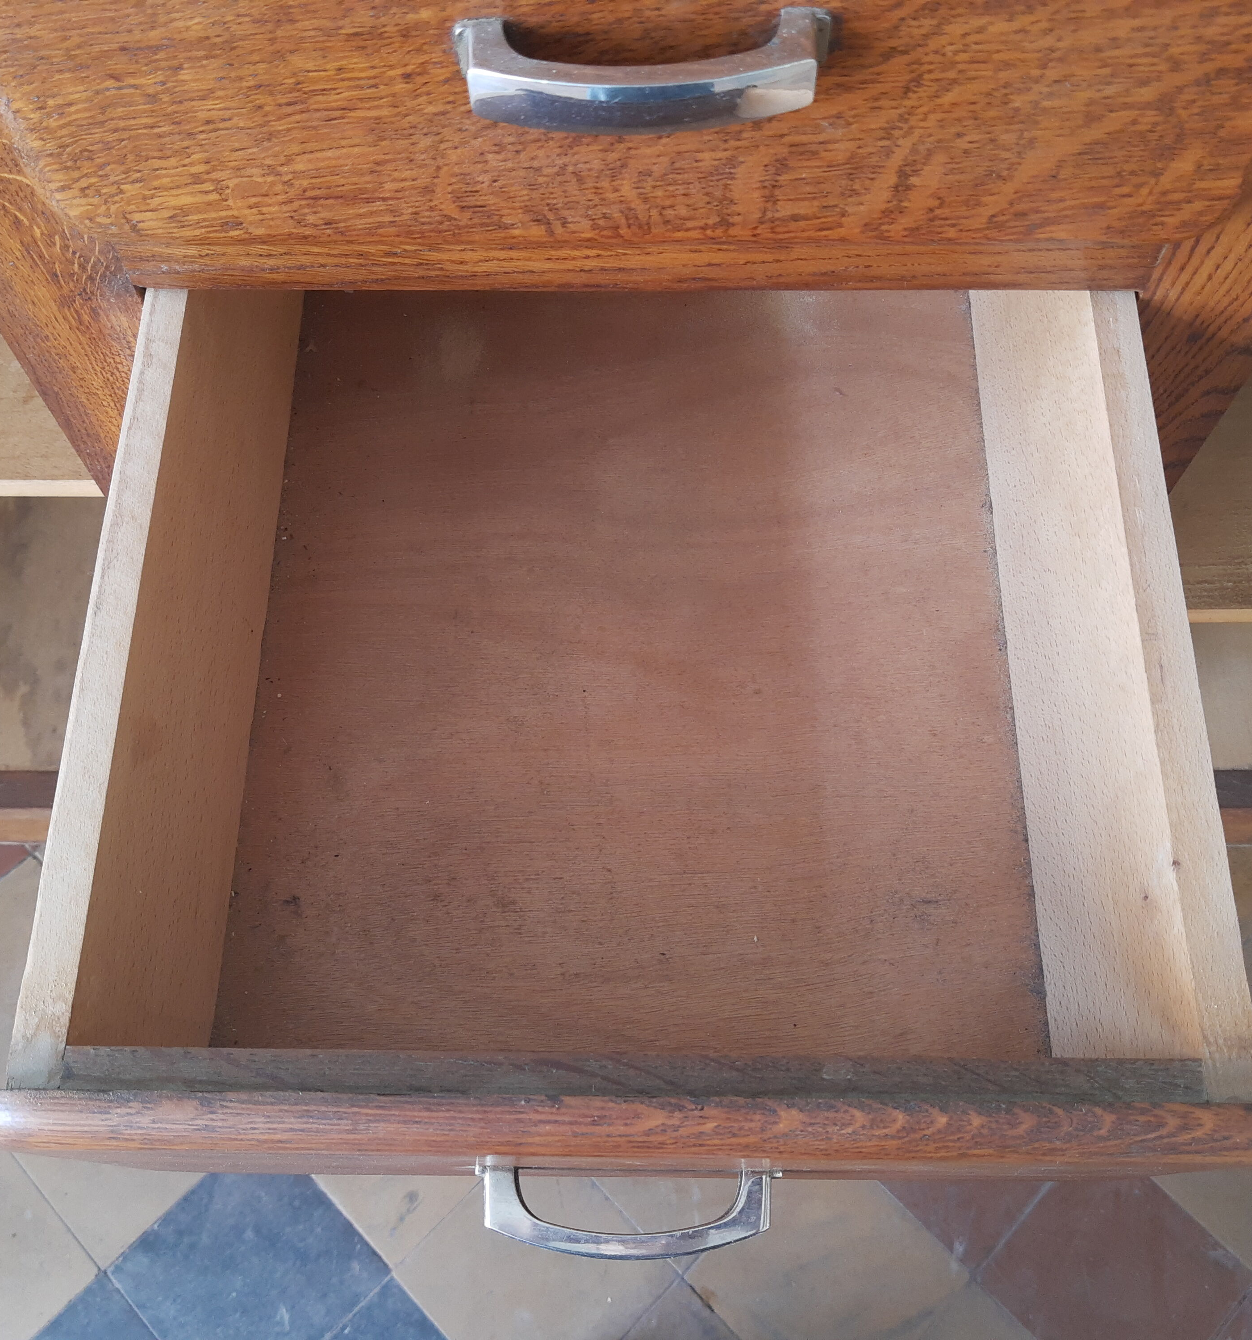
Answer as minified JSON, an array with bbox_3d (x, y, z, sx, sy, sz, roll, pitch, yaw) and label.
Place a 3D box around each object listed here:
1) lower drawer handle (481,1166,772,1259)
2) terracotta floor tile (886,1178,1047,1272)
[{"bbox_3d":[0.001,0.193,0.483,0.104,0.018,0.034,0,66,0],"label":"lower drawer handle"},{"bbox_3d":[0.267,0.366,1.081,0.156,0.012,0.156,-42,73,-17],"label":"terracotta floor tile"}]

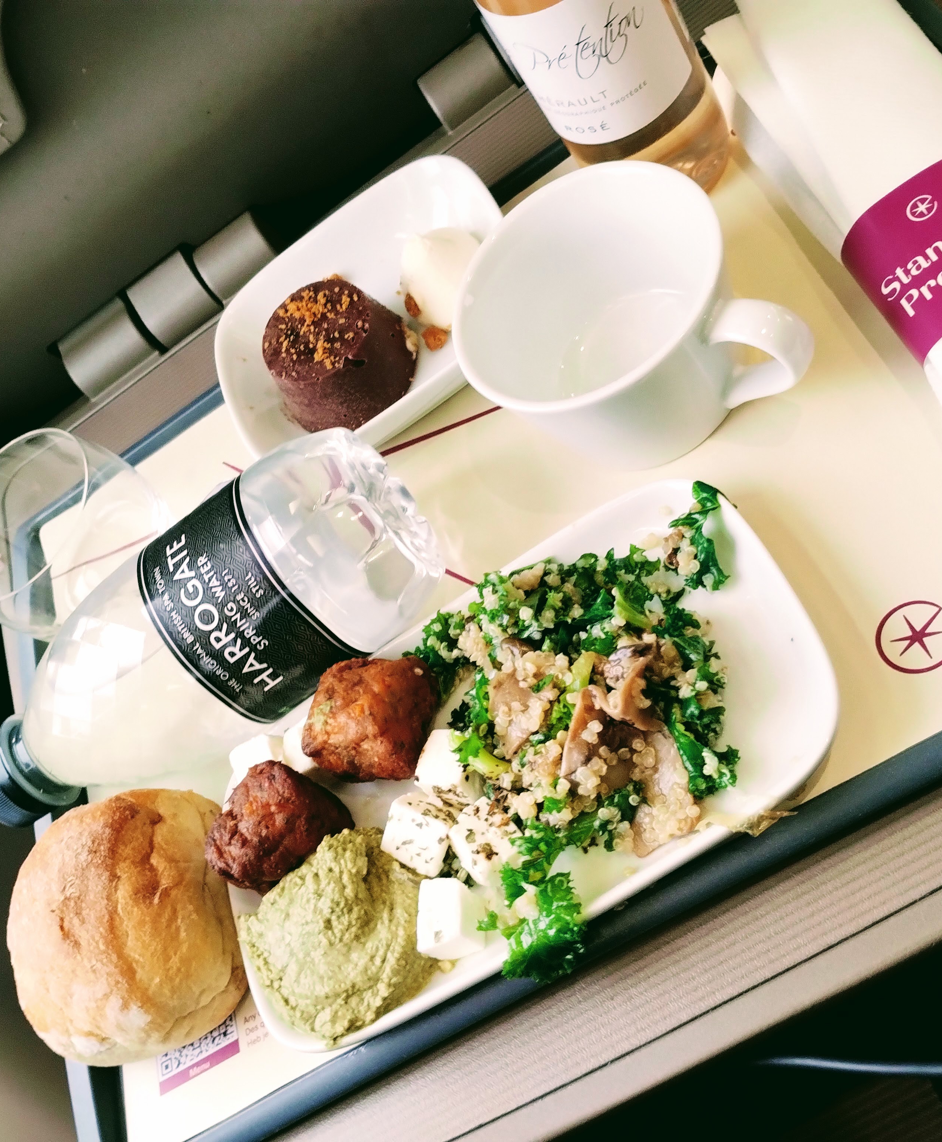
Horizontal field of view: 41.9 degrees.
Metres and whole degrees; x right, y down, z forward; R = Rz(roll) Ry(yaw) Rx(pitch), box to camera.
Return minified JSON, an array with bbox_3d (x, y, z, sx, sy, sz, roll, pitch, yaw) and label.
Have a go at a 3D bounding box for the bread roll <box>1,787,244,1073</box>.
[{"bbox_3d":[-0.101,0.103,0.361,0.085,0.047,0.078,-13,62,25],"label":"bread roll"}]

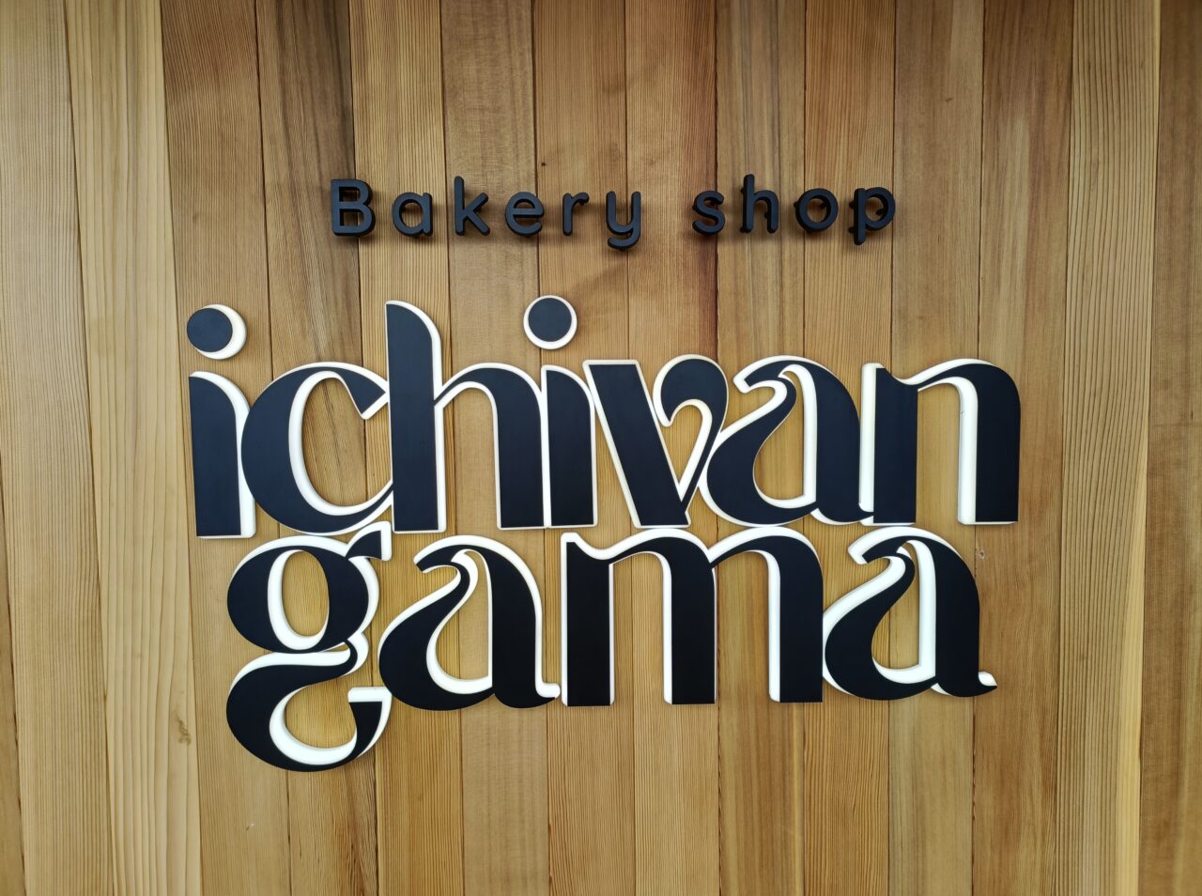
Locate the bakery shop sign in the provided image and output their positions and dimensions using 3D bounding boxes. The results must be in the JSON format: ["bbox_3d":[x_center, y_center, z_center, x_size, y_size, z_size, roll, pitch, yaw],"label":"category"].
[{"bbox_3d":[0.013,0.039,1.033,0.971,0.680,0.040,-1,4,-2],"label":"bakery shop sign"}]

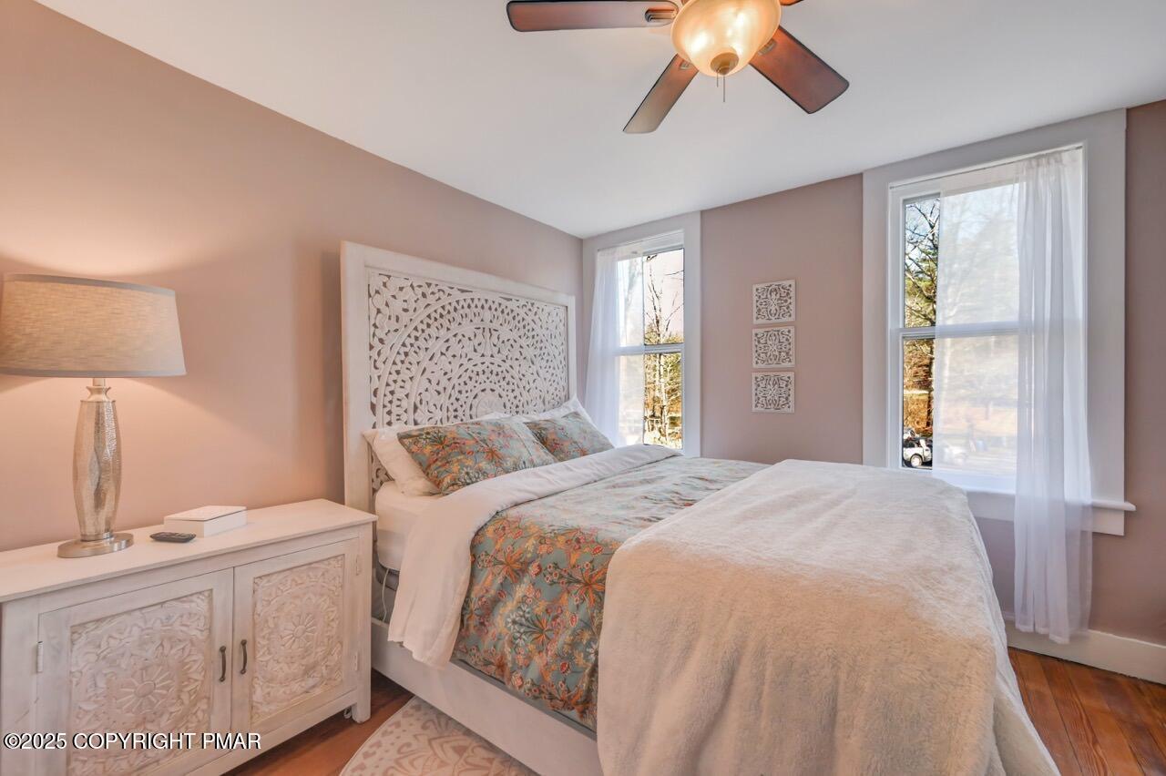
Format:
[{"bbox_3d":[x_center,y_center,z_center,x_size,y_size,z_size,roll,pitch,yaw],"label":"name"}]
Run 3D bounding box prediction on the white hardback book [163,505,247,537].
[{"bbox_3d":[-1.213,0.429,1.464,0.145,0.052,0.150,1,0,6],"label":"white hardback book"}]

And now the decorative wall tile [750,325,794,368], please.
[{"bbox_3d":[1.107,-0.232,2.630,0.231,0.233,0.016,0,0,38],"label":"decorative wall tile"}]

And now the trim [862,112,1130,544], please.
[{"bbox_3d":[1.798,-0.263,2.076,0.945,1.693,0.090,0,0,38],"label":"trim"}]

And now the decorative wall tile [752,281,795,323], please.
[{"bbox_3d":[1.109,-0.495,2.631,0.231,0.234,0.016,0,0,38],"label":"decorative wall tile"}]

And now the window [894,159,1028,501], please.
[{"bbox_3d":[1.834,-0.289,2.118,0.665,1.457,0.100,0,0,38],"label":"window"}]

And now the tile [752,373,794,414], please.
[{"bbox_3d":[1.104,0.026,2.629,0.231,0.233,0.016,0,0,38],"label":"tile"}]

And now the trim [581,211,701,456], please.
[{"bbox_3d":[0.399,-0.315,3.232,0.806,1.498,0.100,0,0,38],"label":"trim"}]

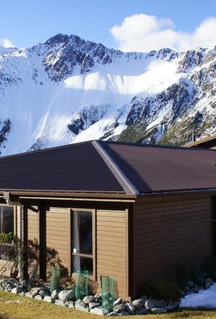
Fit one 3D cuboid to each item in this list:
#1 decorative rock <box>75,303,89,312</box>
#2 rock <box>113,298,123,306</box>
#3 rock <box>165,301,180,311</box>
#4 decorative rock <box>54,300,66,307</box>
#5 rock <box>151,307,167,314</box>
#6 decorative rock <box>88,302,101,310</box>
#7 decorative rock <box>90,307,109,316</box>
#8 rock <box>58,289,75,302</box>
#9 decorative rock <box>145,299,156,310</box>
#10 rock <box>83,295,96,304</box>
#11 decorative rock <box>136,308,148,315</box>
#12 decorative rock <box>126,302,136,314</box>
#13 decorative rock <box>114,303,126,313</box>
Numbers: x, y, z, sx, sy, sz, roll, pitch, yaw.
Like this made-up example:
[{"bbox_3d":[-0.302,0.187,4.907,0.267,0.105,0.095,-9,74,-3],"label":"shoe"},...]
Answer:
[{"bbox_3d":[-0.649,3.622,11.737,0.348,0.199,0.244,-2,-3,42],"label":"decorative rock"},{"bbox_3d":[0.234,3.529,11.836,0.247,0.174,0.197,0,-2,0],"label":"rock"},{"bbox_3d":[1.607,3.639,11.950,0.374,0.242,0.300,0,-1,0],"label":"rock"},{"bbox_3d":[-1.218,3.691,12.293,0.324,0.130,0.211,-2,-3,42],"label":"decorative rock"},{"bbox_3d":[1.209,3.616,11.484,0.378,0.161,0.227,0,-2,0],"label":"rock"},{"bbox_3d":[-0.327,3.633,11.850,0.284,0.192,0.250,0,-1,0],"label":"decorative rock"},{"bbox_3d":[-0.204,3.620,11.426,0.451,0.173,0.280,-2,-3,42],"label":"decorative rock"},{"bbox_3d":[-1.081,3.545,12.504,0.411,0.331,0.329,0,-2,0],"label":"rock"},{"bbox_3d":[1.039,3.544,11.722,0.310,0.264,0.259,0,-2,0],"label":"decorative rock"},{"bbox_3d":[-0.473,3.583,12.250,0.332,0.235,0.270,0,-1,0],"label":"rock"},{"bbox_3d":[0.831,3.661,11.550,0.289,0.150,0.240,0,-1,0],"label":"decorative rock"},{"bbox_3d":[0.575,3.599,11.600,0.230,0.270,0.230,0,-1,0],"label":"decorative rock"},{"bbox_3d":[0.300,3.560,11.535,0.288,0.213,0.231,0,-2,0],"label":"decorative rock"}]

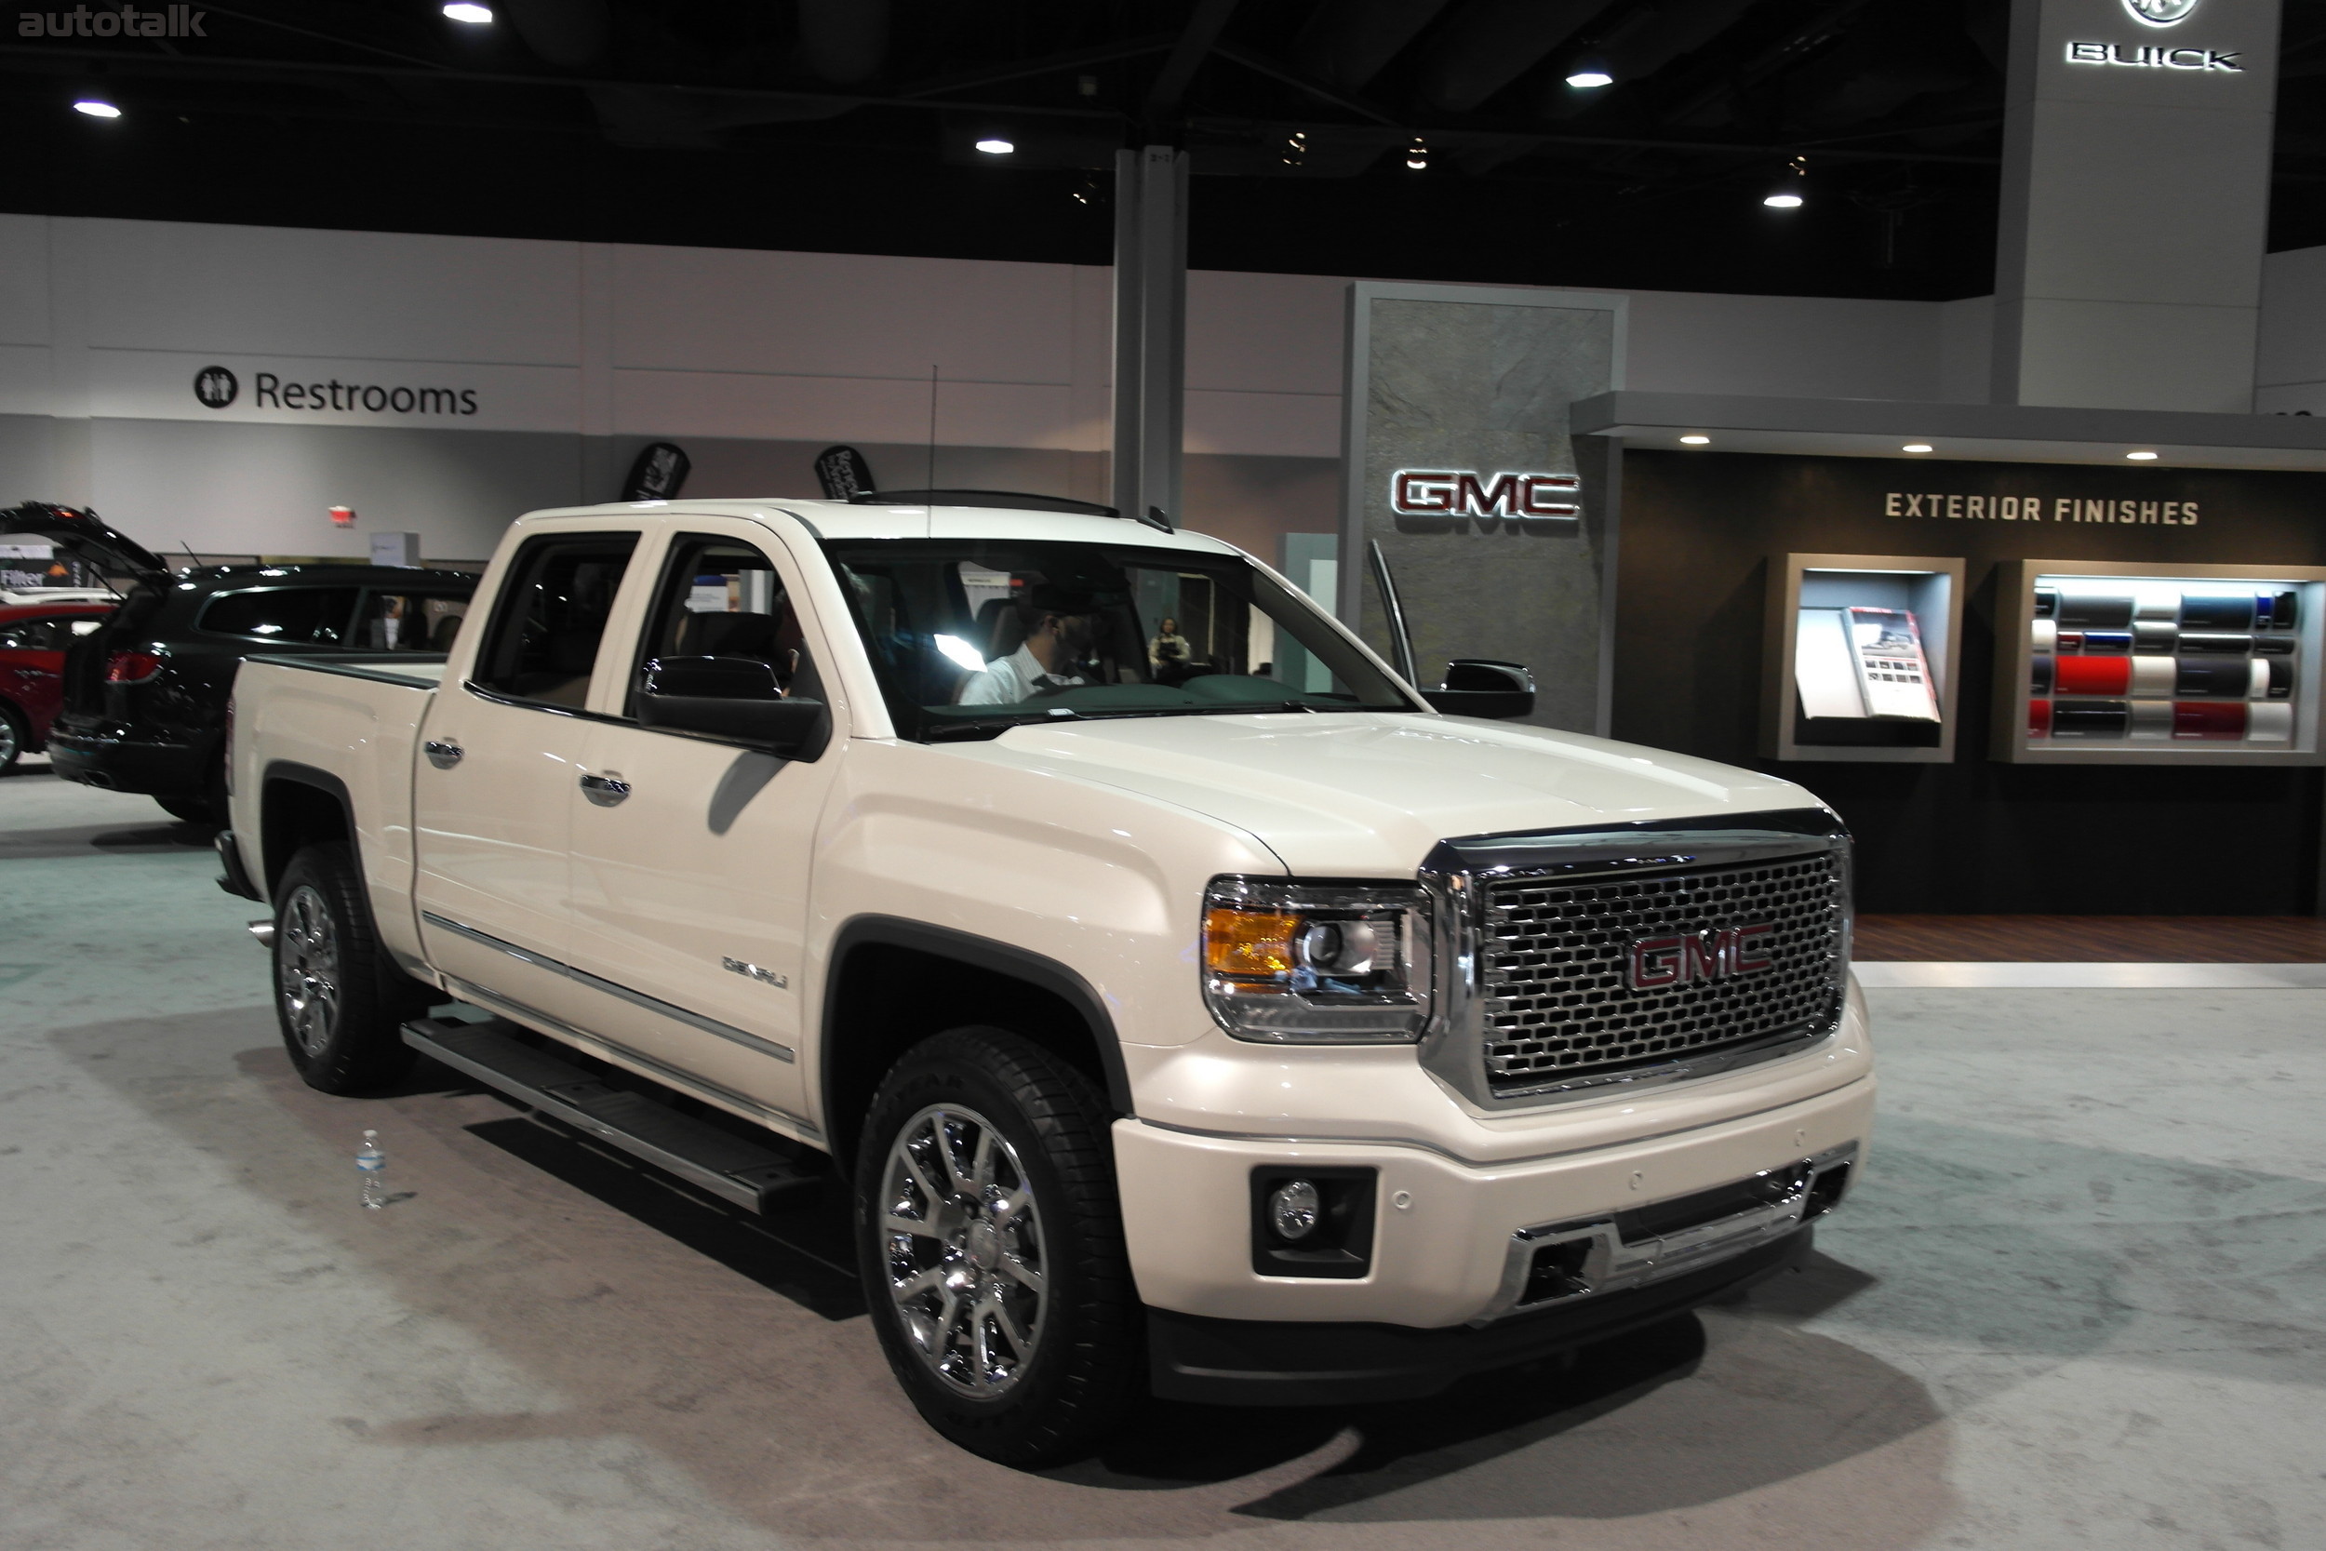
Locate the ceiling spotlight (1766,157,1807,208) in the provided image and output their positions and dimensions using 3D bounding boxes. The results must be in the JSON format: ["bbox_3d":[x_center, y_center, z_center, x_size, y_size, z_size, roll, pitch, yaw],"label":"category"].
[{"bbox_3d":[8.361,-7.953,26.000,0.520,0.680,0.520,1,4,0],"label":"ceiling spotlight"}]

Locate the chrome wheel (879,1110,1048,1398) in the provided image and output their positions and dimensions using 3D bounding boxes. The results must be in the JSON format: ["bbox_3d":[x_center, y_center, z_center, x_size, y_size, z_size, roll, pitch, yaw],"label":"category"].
[{"bbox_3d":[-0.314,0.885,3.683,0.200,0.545,0.545,-2,5,-42],"label":"chrome wheel"}]

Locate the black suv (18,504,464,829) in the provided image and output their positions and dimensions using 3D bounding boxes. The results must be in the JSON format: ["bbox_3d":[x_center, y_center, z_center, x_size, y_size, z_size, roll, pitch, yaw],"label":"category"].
[{"bbox_3d":[-5.530,-0.701,14.399,5.450,2.120,2.000,-3,6,-42],"label":"black suv"}]

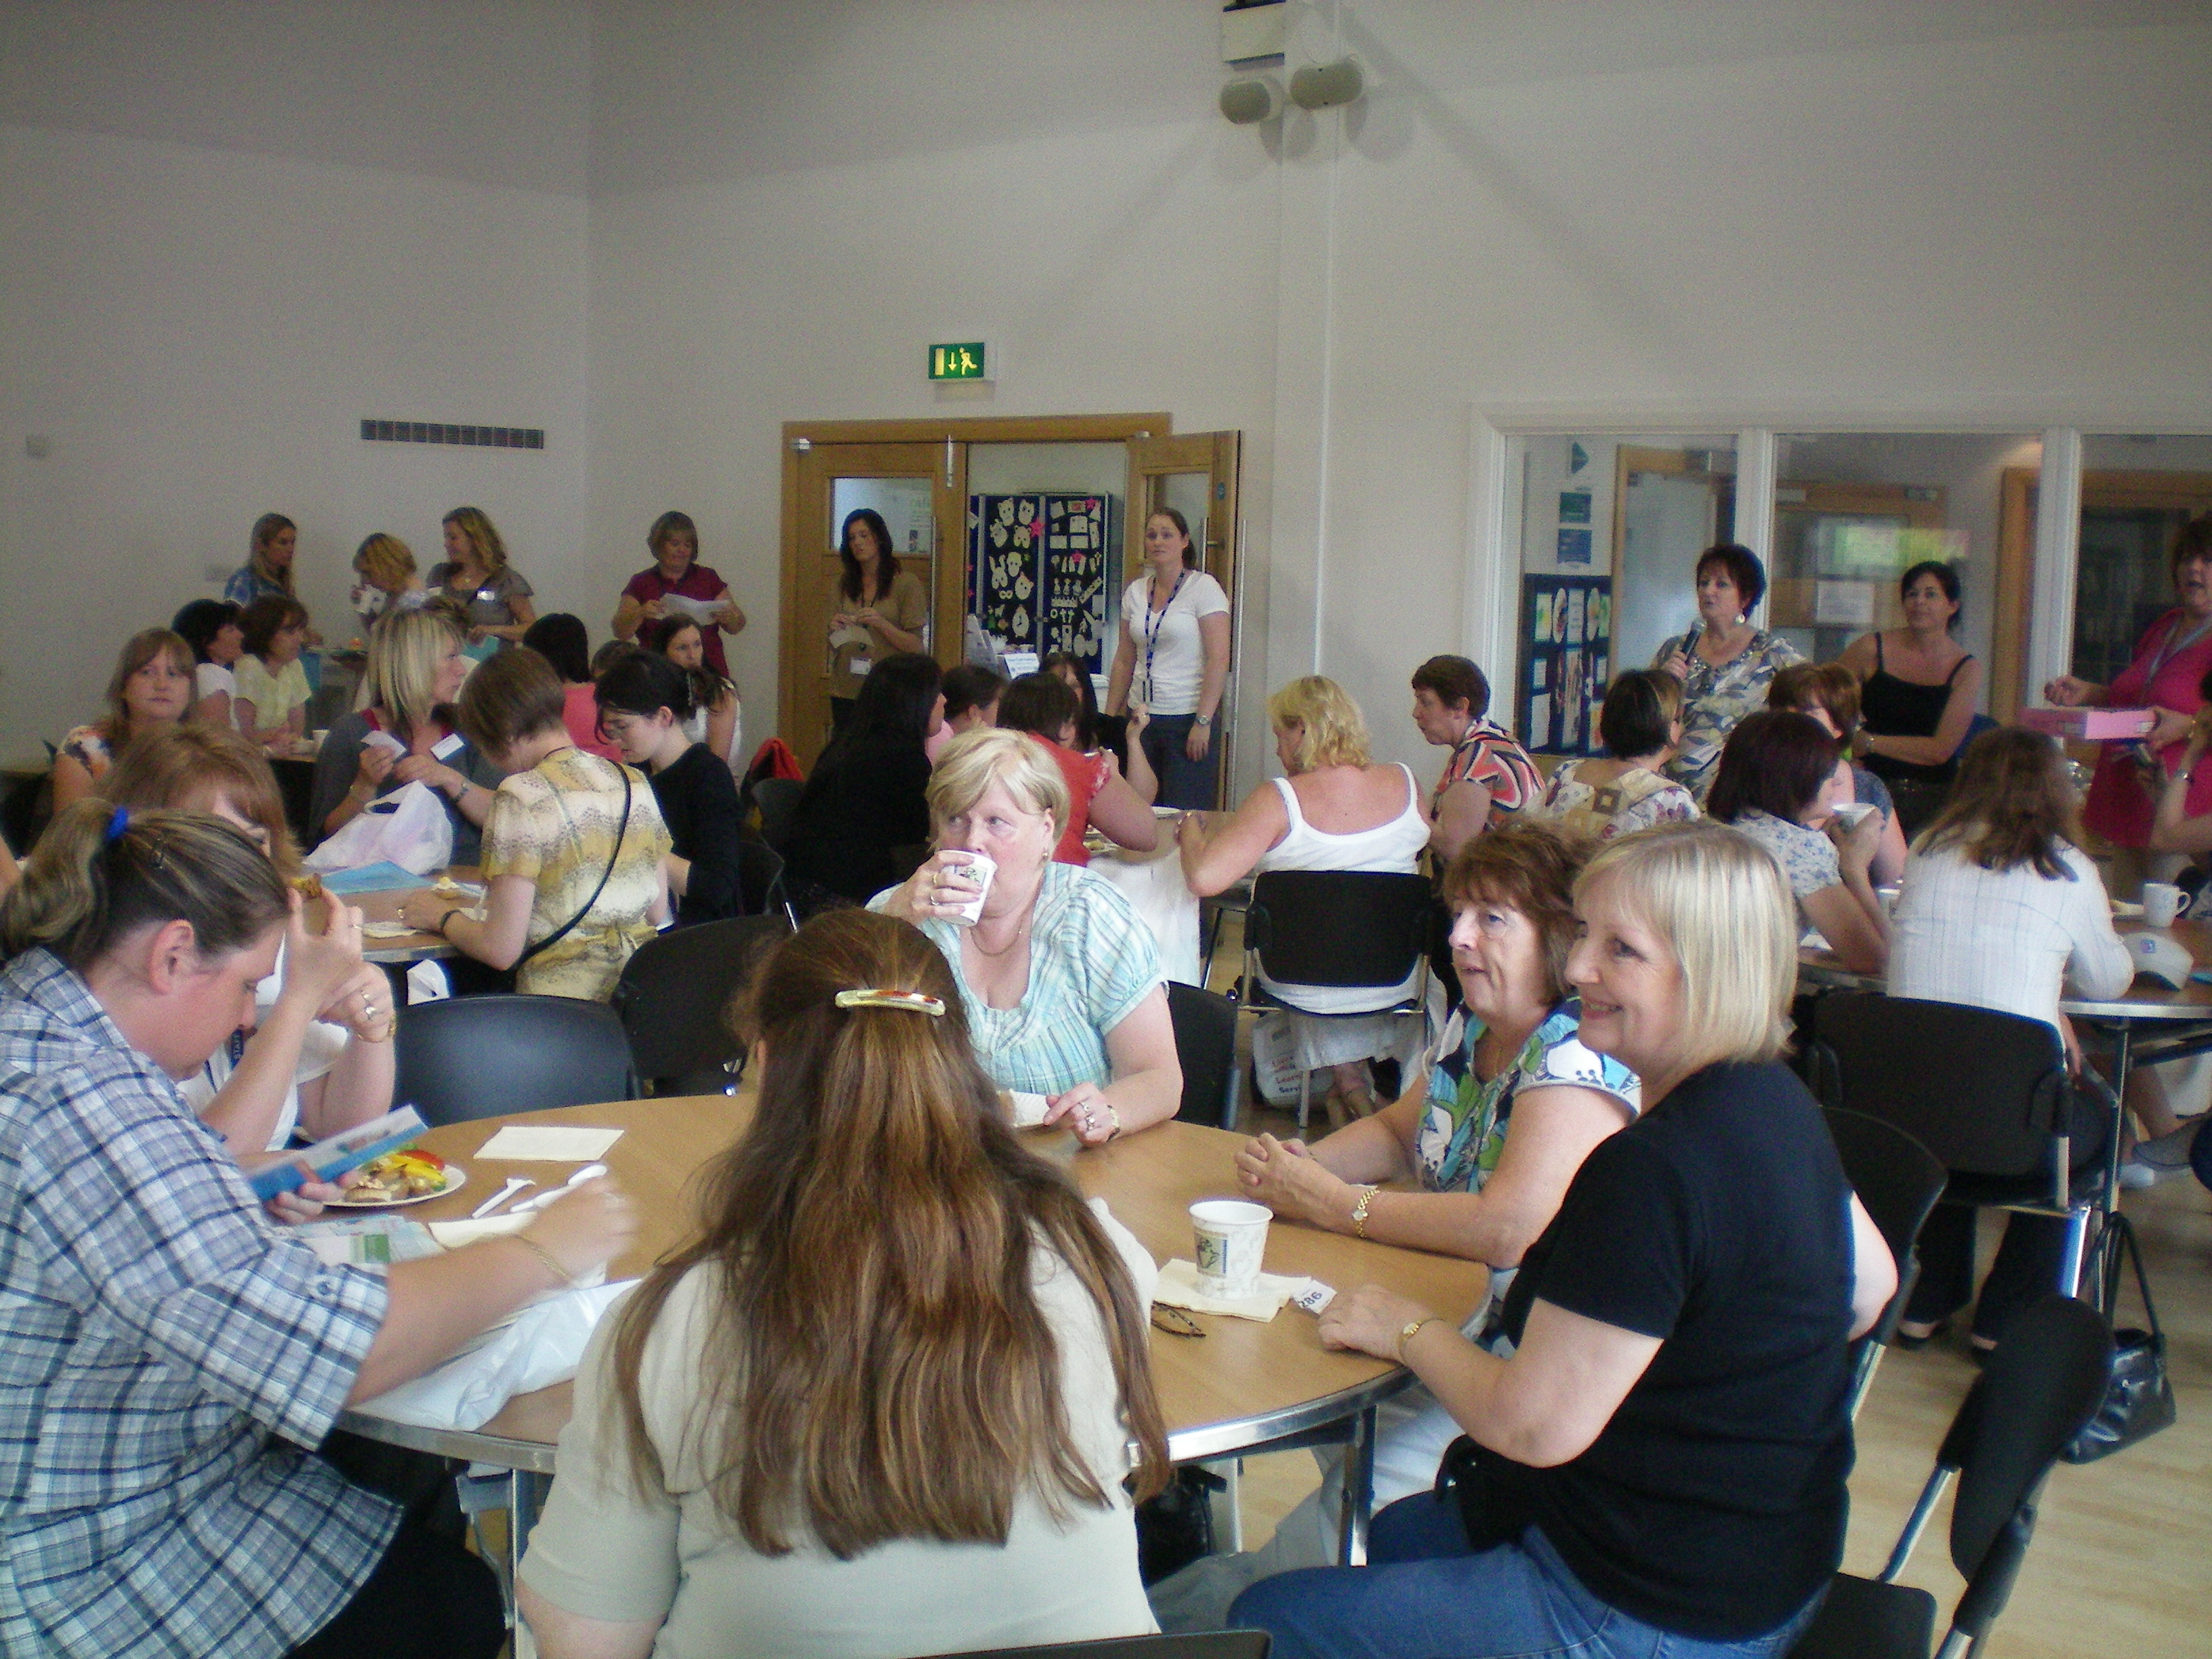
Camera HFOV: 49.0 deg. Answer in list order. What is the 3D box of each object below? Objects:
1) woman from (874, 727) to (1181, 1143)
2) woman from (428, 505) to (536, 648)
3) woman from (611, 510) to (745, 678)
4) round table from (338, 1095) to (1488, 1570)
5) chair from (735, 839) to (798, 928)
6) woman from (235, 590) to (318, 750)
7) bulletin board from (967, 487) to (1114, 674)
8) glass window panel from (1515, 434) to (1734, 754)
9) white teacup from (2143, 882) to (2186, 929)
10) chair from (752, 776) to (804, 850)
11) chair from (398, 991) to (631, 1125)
[{"bbox_3d":[-0.143,0.482,3.774,0.520,1.260,0.760,3,6,16],"label":"woman"},{"bbox_3d":[-2.399,-0.399,9.300,0.460,1.670,0.340,4,7,20],"label":"woman"},{"bbox_3d":[-1.680,-0.413,9.500,0.520,1.670,0.400,1,6,-9],"label":"woman"},{"bbox_3d":[-0.314,0.839,2.897,1.500,0.730,1.500,1,6,0],"label":"round table"},{"bbox_3d":[-1.102,0.447,6.037,0.550,0.790,0.520,-1,7,-25],"label":"chair"},{"bbox_3d":[-3.146,-0.211,9.251,0.430,1.280,0.650,-3,7,-37],"label":"woman"},{"bbox_3d":[-0.352,-1.237,12.200,1.200,0.950,0.080,7,8,43],"label":"bulletin board"},{"bbox_3d":[1.756,-0.800,8.240,0.810,1.084,0.060,6,8,37],"label":"glass window panel"},{"bbox_3d":[2.519,0.182,5.784,0.100,0.096,0.078,4,7,20],"label":"white teacup"},{"bbox_3d":[-0.857,0.229,8.021,0.500,0.790,0.460,5,7,30],"label":"chair"},{"bbox_3d":[-0.954,0.673,3.773,0.460,0.790,0.500,0,6,-11],"label":"chair"}]

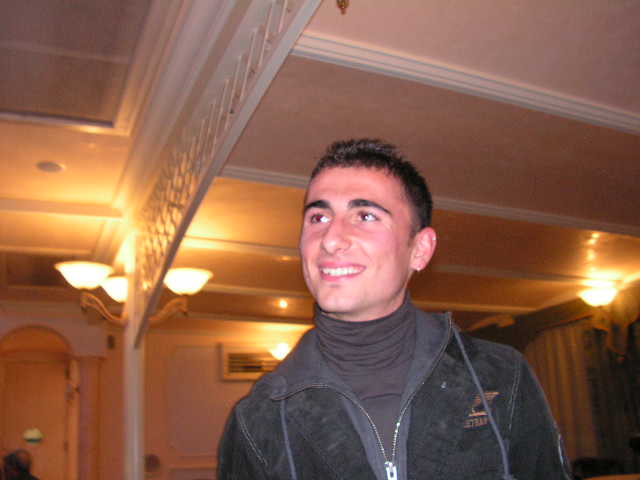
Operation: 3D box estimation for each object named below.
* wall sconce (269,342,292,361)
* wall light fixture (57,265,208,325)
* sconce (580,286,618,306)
[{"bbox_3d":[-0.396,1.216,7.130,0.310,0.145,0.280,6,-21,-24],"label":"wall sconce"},{"bbox_3d":[-1.051,0.349,3.693,0.845,0.305,0.571,6,-21,-24],"label":"wall light fixture"},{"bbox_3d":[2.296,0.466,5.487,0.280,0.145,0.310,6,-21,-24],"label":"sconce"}]

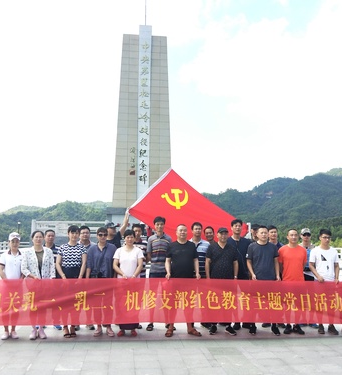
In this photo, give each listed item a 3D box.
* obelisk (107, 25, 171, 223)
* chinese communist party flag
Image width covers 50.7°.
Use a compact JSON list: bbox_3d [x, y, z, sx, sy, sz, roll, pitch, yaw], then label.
[{"bbox_3d":[-2.598,-5.040,34.112,5.900,19.200,4.800,1,-8,-6],"label":"obelisk"},{"bbox_3d":[0.315,0.480,6.500,1.750,1.150,0.200,41,-6,6],"label":"chinese communist party flag"}]

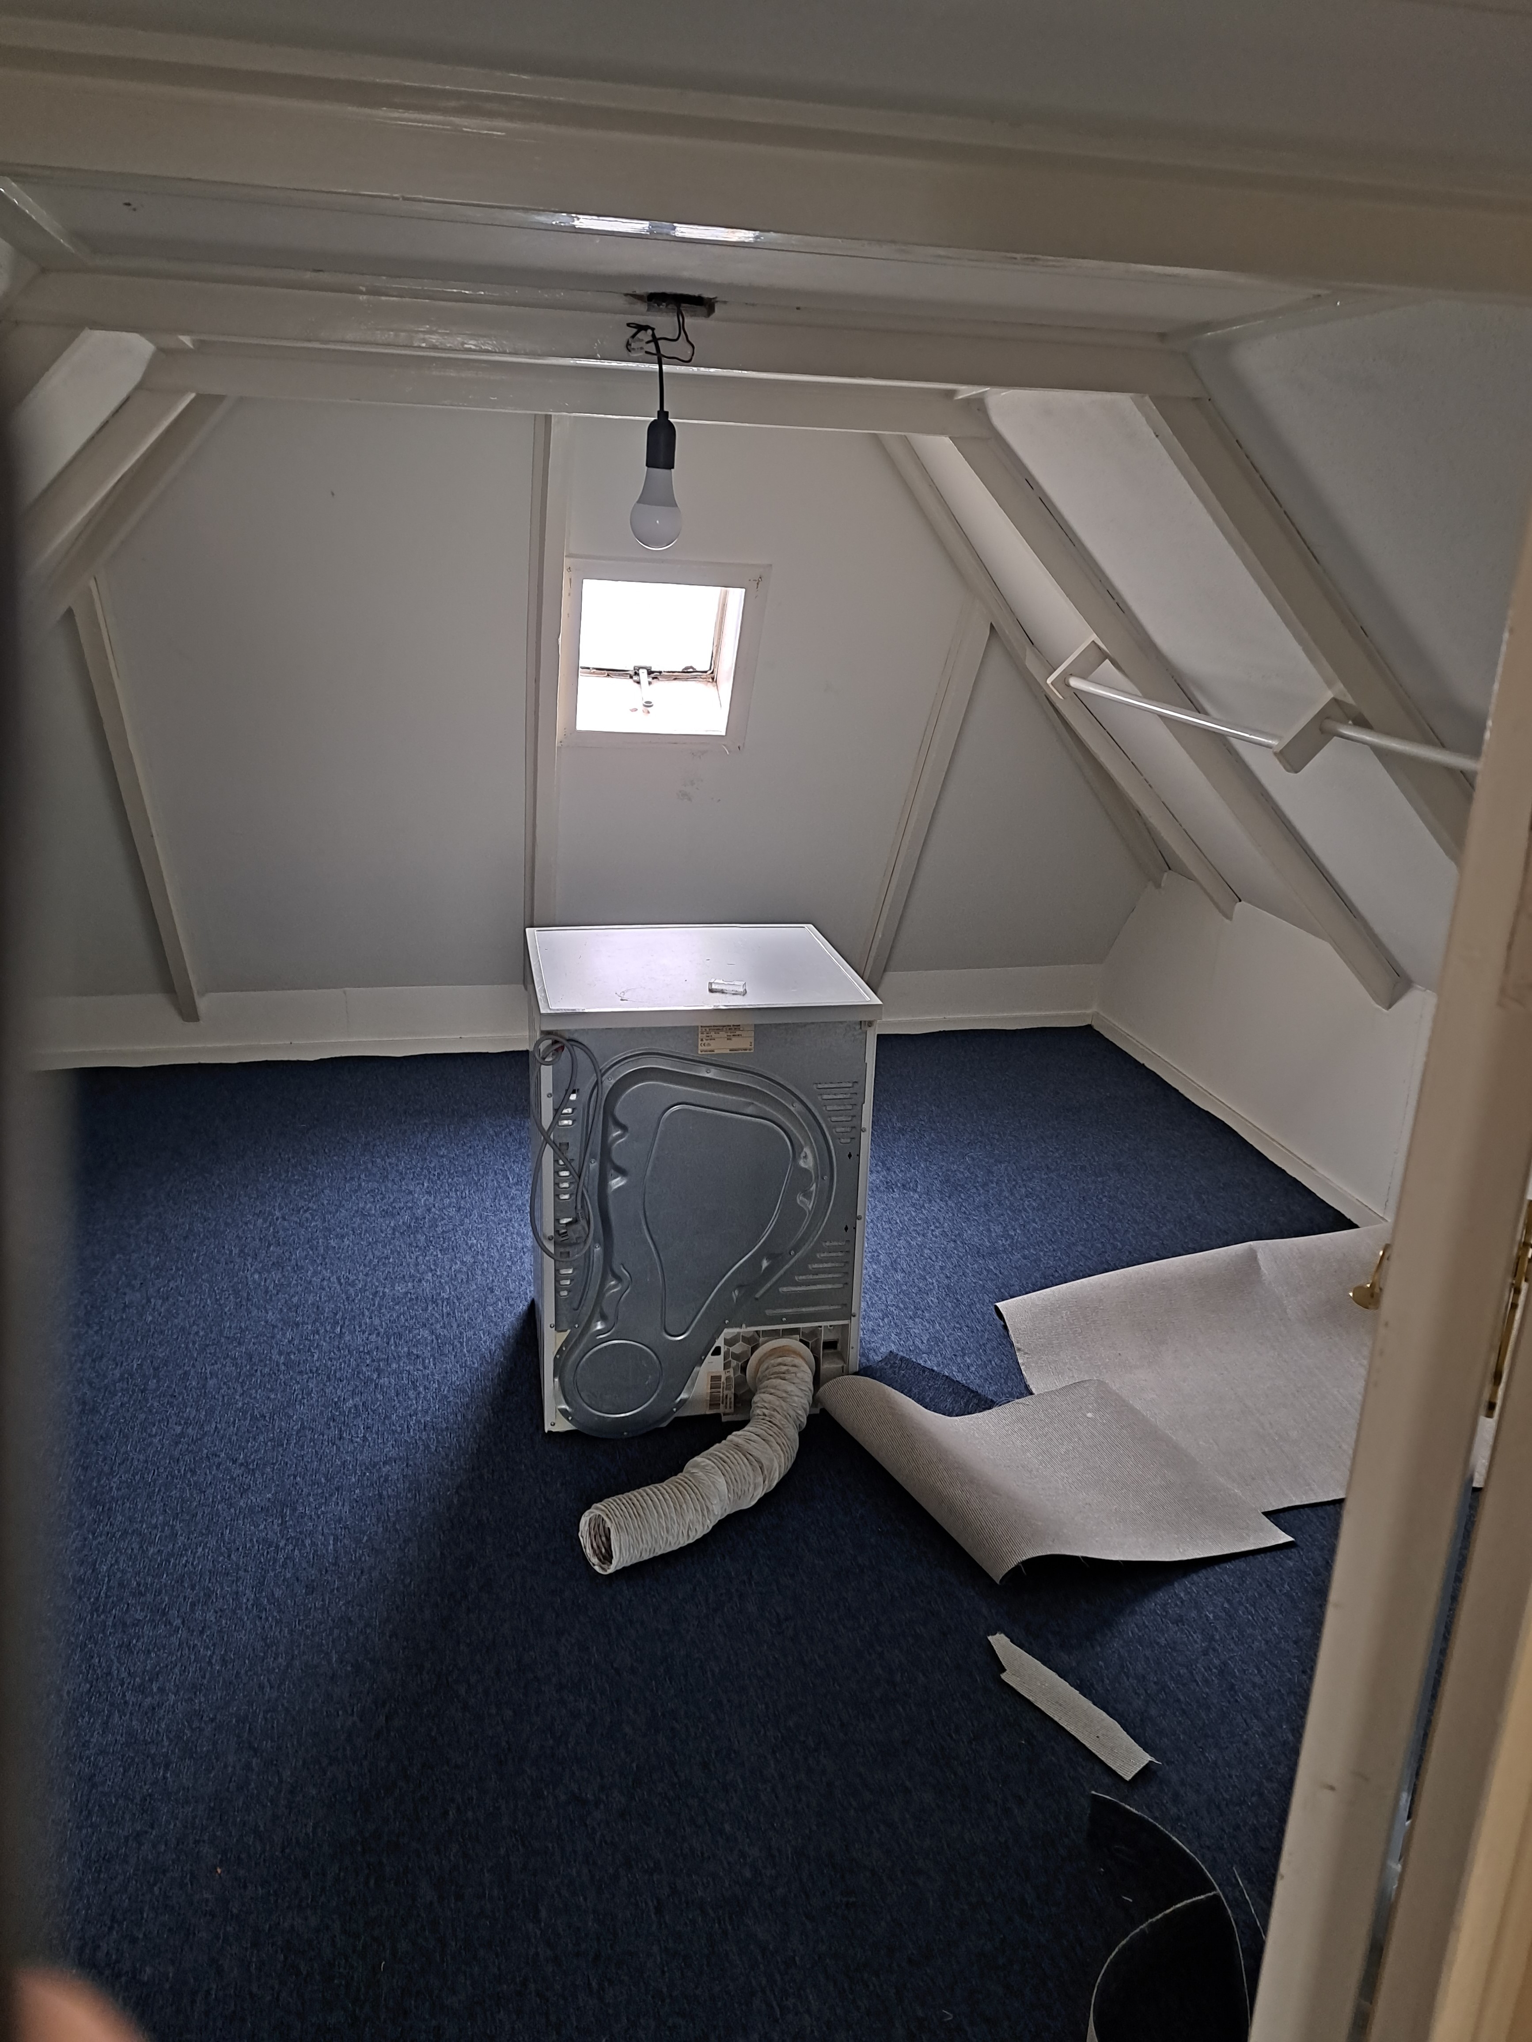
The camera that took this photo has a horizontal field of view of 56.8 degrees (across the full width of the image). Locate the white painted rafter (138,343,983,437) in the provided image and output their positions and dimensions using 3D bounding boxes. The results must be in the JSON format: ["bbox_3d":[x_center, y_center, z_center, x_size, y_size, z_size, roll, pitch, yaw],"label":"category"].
[{"bbox_3d":[-0.337,-1.196,2.688,1.590,0.078,0.085,-2,19,-12],"label":"white painted rafter"}]

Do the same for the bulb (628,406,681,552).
[{"bbox_3d":[-0.145,-0.718,1.883,0.068,0.173,0.068,-2,19,-12],"label":"bulb"}]

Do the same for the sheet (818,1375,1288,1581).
[{"bbox_3d":[0.503,0.797,2.584,0.690,0.100,0.540,-4,19,-18],"label":"sheet"}]

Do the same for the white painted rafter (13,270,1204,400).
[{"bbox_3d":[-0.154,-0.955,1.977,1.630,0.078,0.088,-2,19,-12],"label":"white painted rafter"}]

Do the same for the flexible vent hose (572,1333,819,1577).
[{"bbox_3d":[-0.094,0.753,2.510,0.566,0.185,0.235,-14,24,-40],"label":"flexible vent hose"}]

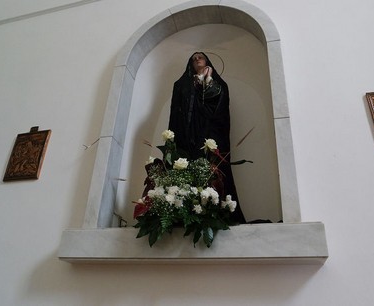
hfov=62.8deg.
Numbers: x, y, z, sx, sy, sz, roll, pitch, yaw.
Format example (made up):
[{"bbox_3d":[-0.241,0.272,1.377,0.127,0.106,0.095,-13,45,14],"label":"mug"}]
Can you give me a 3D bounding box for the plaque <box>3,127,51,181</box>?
[{"bbox_3d":[-1.251,0.001,2.438,0.310,0.487,0.026,-5,-29,15],"label":"plaque"}]

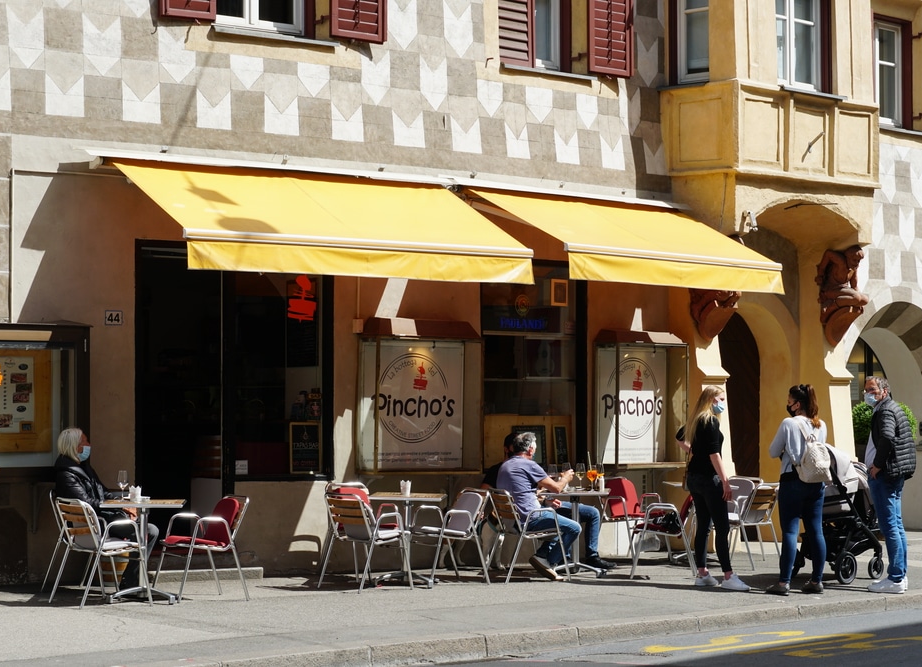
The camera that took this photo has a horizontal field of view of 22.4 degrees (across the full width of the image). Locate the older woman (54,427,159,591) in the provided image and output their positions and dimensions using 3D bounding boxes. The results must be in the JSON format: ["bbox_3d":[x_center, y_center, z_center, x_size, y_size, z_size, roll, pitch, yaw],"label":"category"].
[{"bbox_3d":[-2.877,1.412,18.939,0.760,1.300,0.480,-1,-2,30],"label":"older woman"}]

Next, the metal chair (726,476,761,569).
[{"bbox_3d":[2.603,1.823,22.829,0.585,0.765,0.535,2,-3,-41],"label":"metal chair"}]

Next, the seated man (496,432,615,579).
[{"bbox_3d":[0.729,1.484,19.953,0.850,1.250,0.540,1,-2,-22],"label":"seated man"}]

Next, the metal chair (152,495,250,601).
[{"bbox_3d":[-2.036,1.688,18.331,0.580,0.790,0.570,0,-2,-22],"label":"metal chair"}]

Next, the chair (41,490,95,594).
[{"bbox_3d":[-2.834,1.609,18.016,0.585,0.765,0.535,-1,-2,25],"label":"chair"}]

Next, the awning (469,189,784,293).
[{"bbox_3d":[1.659,-0.869,22.743,1.253,0.925,3.593,-2,-2,40],"label":"awning"}]

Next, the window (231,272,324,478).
[{"bbox_3d":[-1.624,0.292,20.650,0.930,1.982,0.120,1,-2,-38],"label":"window"}]

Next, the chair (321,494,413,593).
[{"bbox_3d":[-0.786,1.706,19.171,0.570,0.790,0.580,1,-2,-37],"label":"chair"}]

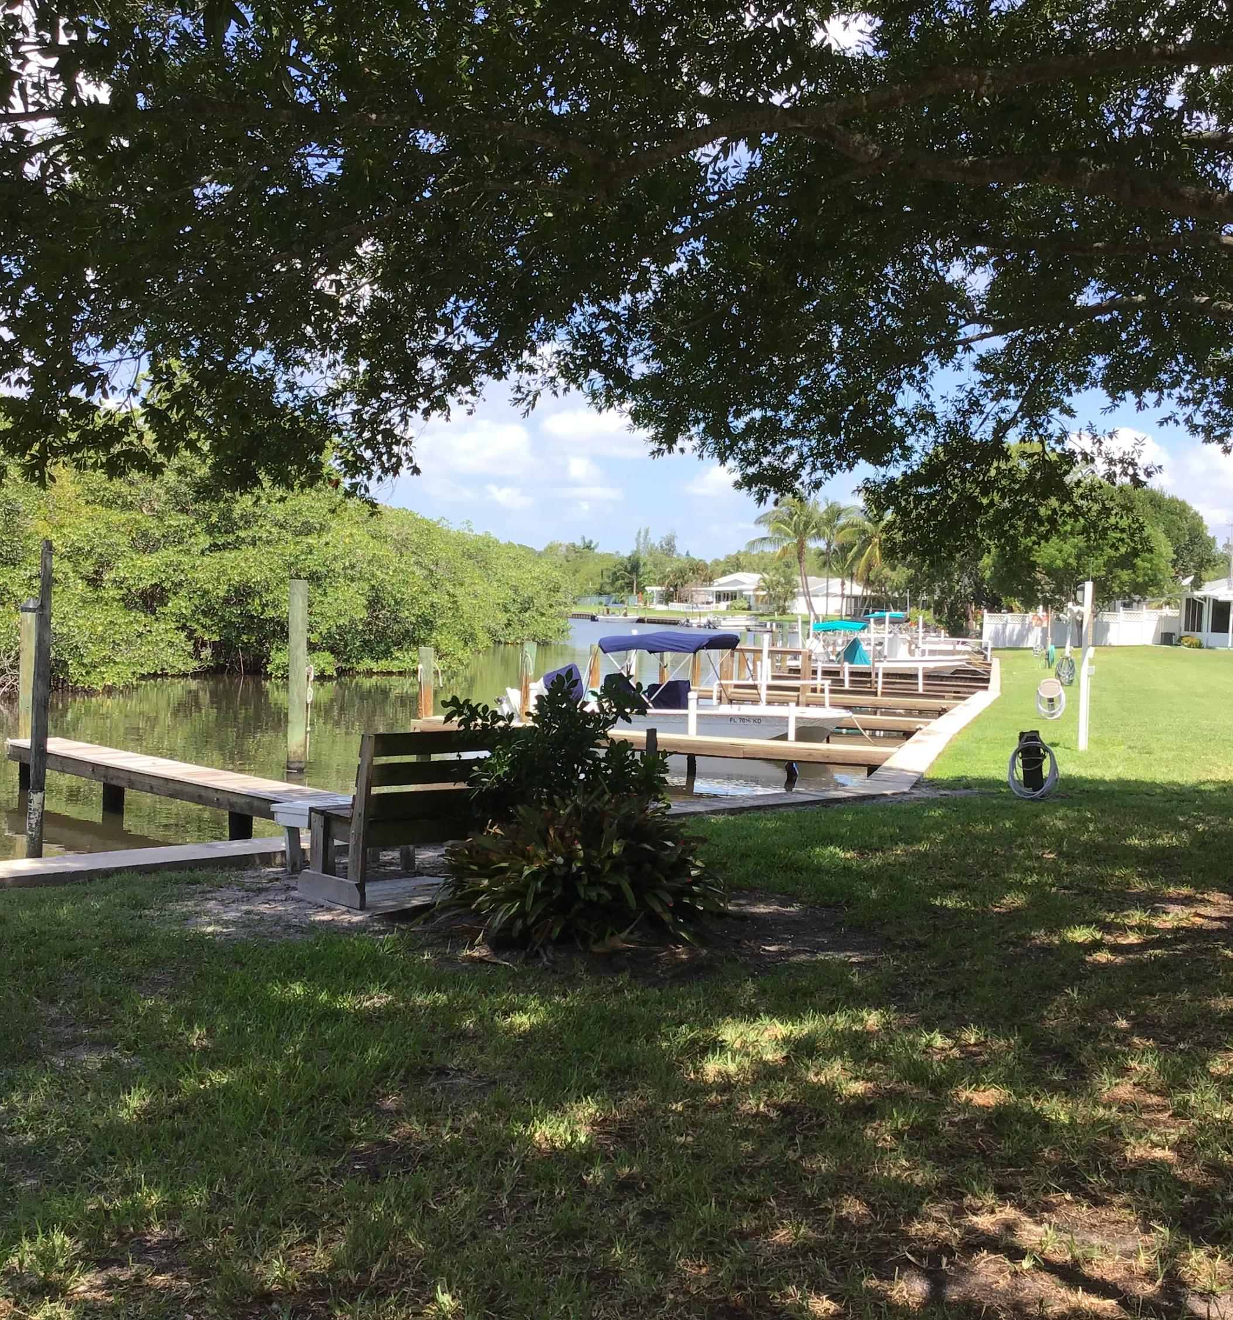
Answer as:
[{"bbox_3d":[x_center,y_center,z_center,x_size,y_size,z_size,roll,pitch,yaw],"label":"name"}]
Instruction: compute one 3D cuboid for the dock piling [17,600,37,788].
[{"bbox_3d":[-5.770,0.341,15.494,0.195,1.857,0.195,0,2,0],"label":"dock piling"}]

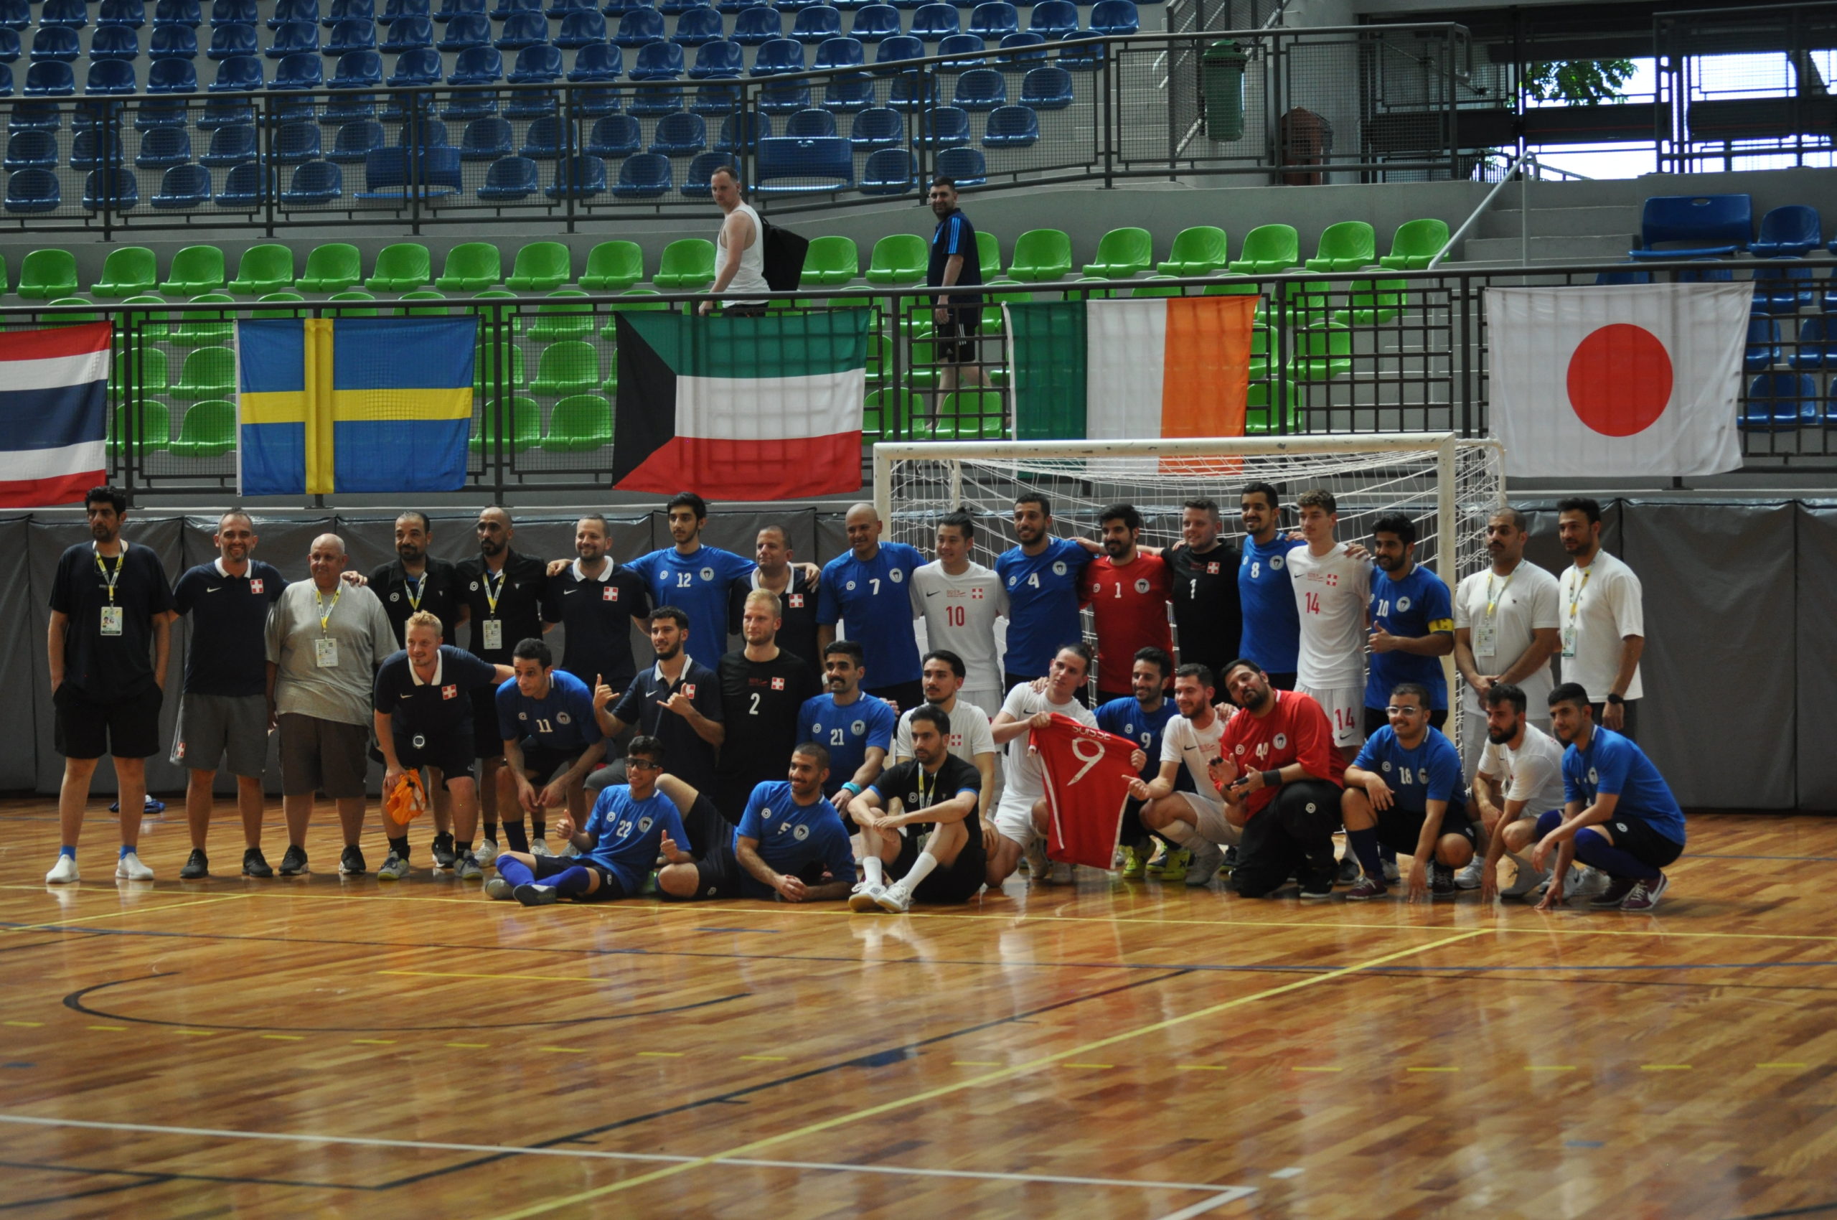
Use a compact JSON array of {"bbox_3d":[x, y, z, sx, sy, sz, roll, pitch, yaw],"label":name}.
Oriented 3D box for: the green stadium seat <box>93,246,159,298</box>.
[{"bbox_3d":[-5.730,-2.439,30.200,0.425,0.340,0.410,-1,1,7],"label":"green stadium seat"}]

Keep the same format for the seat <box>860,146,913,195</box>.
[{"bbox_3d":[-0.226,-3.438,32.750,0.430,0.395,0.410,0,0,9],"label":"seat"}]

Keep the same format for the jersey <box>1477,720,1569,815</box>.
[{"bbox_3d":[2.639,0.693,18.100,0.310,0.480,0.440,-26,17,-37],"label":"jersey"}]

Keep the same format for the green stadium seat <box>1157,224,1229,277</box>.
[{"bbox_3d":[1.901,-2.481,28.900,0.425,0.340,0.410,0,1,17],"label":"green stadium seat"}]

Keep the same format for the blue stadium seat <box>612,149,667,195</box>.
[{"bbox_3d":[-2.142,-3.372,32.400,0.425,0.340,0.410,-1,1,7],"label":"blue stadium seat"}]

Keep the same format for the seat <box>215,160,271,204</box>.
[{"bbox_3d":[-5.589,-3.533,34.700,0.430,0.350,0.400,0,0,4],"label":"seat"}]

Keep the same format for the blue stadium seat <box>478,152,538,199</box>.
[{"bbox_3d":[-3.237,-3.415,32.900,0.420,0.365,0.400,0,1,9],"label":"blue stadium seat"}]

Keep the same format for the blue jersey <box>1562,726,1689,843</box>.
[{"bbox_3d":[2.996,0.741,17.750,0.310,0.560,0.430,-45,24,-26],"label":"blue jersey"}]

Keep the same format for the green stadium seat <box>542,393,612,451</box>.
[{"bbox_3d":[-2.362,-1.290,28.900,0.450,0.390,0.420,0,1,11],"label":"green stadium seat"}]

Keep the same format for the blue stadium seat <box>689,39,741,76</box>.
[{"bbox_3d":[-1.713,-4.684,35.600,0.430,0.395,0.410,0,0,10],"label":"blue stadium seat"}]

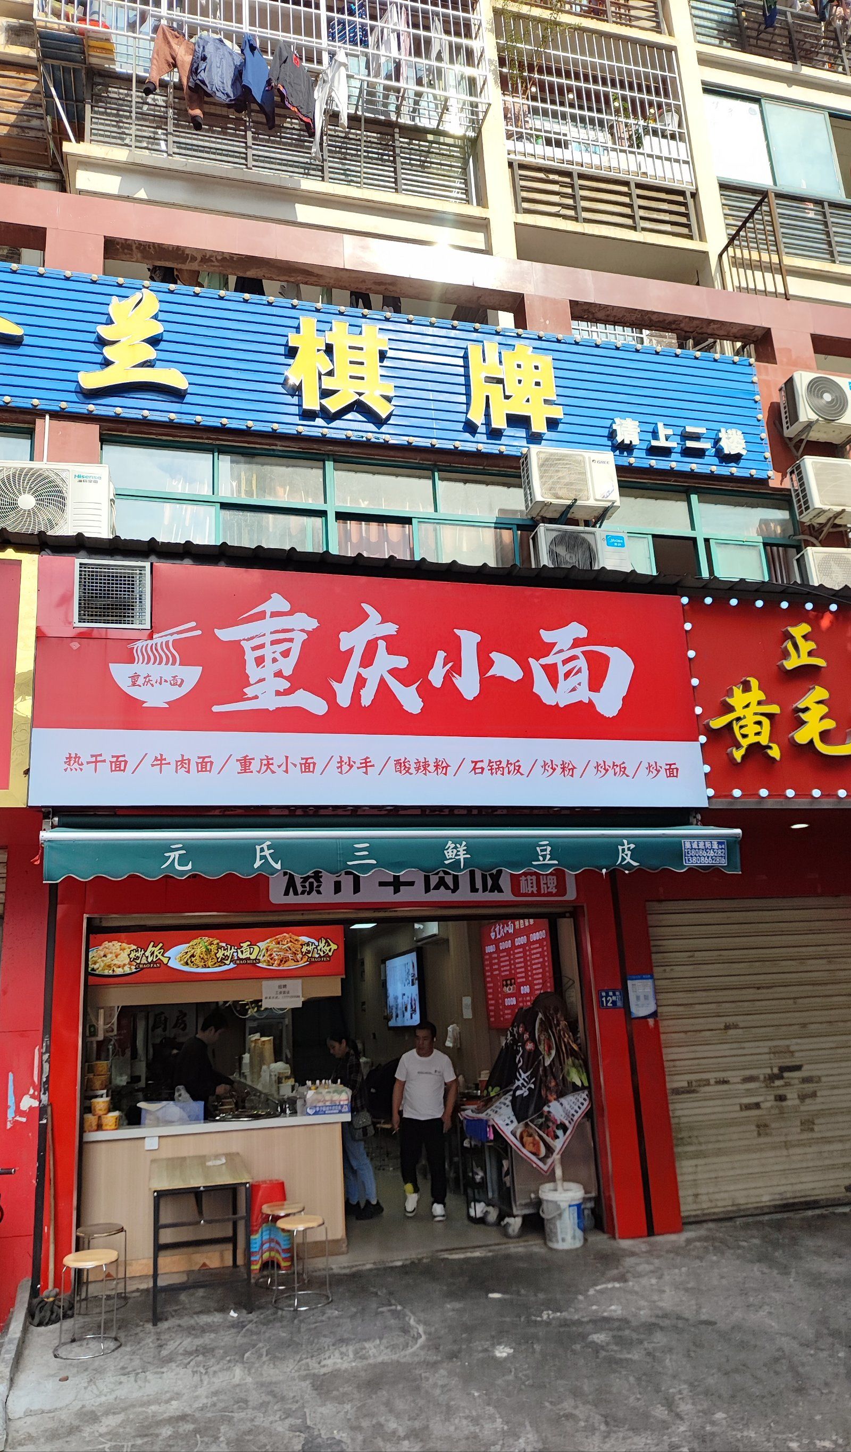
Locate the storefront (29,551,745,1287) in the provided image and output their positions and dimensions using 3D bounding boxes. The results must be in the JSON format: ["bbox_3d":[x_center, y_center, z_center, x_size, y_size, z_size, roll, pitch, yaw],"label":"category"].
[{"bbox_3d":[-0.315,1.403,6.915,4.440,4.590,1.850,1,-17,-15],"label":"storefront"}]

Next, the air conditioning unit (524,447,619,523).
[{"bbox_3d":[1.310,-2.204,9.222,0.827,0.531,0.310,1,-17,-15],"label":"air conditioning unit"}]

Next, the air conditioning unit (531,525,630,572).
[{"bbox_3d":[1.377,-1.436,8.982,0.814,0.570,0.310,1,-17,-15],"label":"air conditioning unit"}]

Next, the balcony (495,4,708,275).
[{"bbox_3d":[1.896,-6.871,12.409,2.510,3.253,1.200,1,-17,-15],"label":"balcony"}]

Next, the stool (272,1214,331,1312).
[{"bbox_3d":[-0.802,3.467,6.518,0.370,0.465,0.370,1,-17,-15],"label":"stool"}]

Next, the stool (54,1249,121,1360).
[{"bbox_3d":[-1.940,3.328,5.818,0.370,0.465,0.370,1,-17,-15],"label":"stool"}]

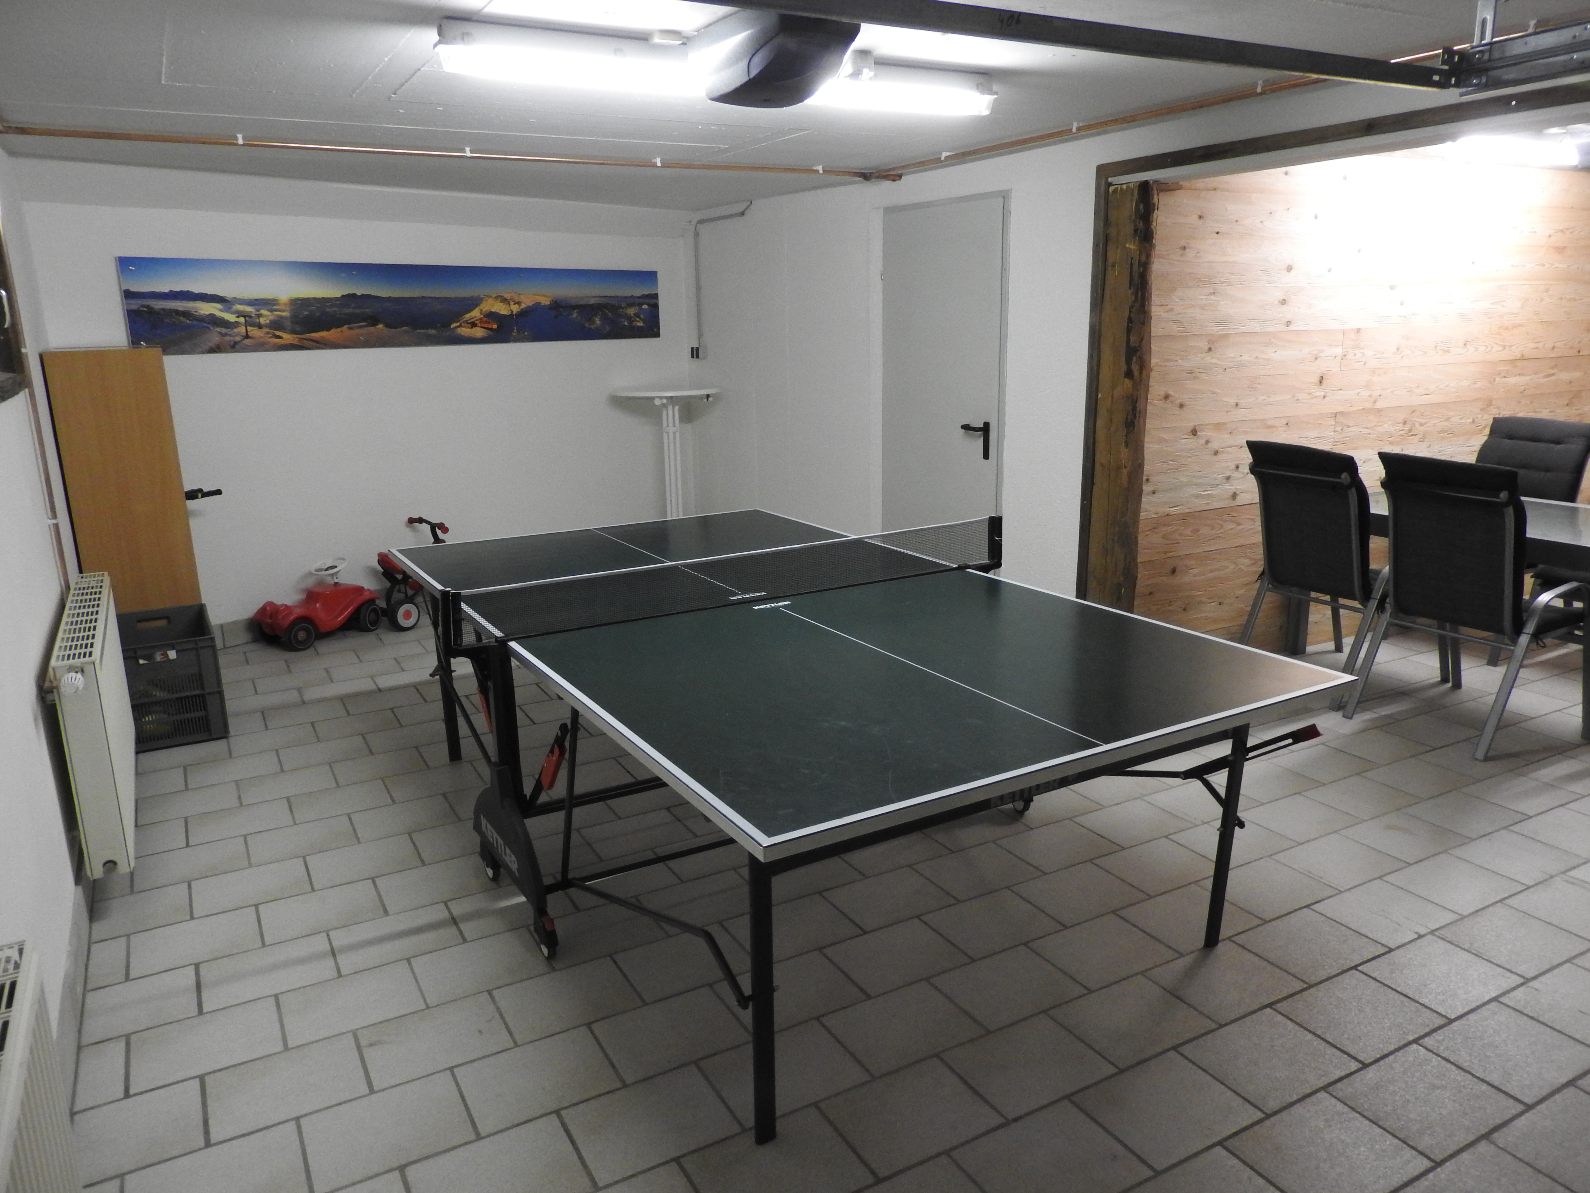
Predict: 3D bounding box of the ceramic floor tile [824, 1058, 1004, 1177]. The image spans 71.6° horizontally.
[{"bbox_3d":[0.236,1.042,2.214,0.298,0.010,0.225,-8,16,-28],"label":"ceramic floor tile"}]

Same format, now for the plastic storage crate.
[{"bbox_3d":[-2.513,0.316,4.363,0.400,0.415,0.600,-9,16,-30],"label":"plastic storage crate"}]

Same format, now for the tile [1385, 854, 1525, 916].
[{"bbox_3d":[1.833,0.802,3.069,0.297,0.012,0.234,-8,16,-28],"label":"tile"}]

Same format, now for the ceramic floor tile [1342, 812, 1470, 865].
[{"bbox_3d":[1.867,0.739,3.367,0.299,0.010,0.236,-8,16,-28],"label":"ceramic floor tile"}]

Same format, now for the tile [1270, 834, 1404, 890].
[{"bbox_3d":[1.586,0.777,3.217,0.298,0.010,0.225,-8,16,-28],"label":"tile"}]

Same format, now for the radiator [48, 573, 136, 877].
[{"bbox_3d":[-2.143,0.335,3.410,0.095,0.594,1.217,-8,16,-28],"label":"radiator"}]

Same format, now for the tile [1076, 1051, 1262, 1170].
[{"bbox_3d":[0.752,1.033,2.225,0.298,0.010,0.225,-8,16,-28],"label":"tile"}]

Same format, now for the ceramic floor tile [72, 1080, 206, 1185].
[{"bbox_3d":[-1.303,1.065,2.187,0.230,0.010,0.236,-8,16,-28],"label":"ceramic floor tile"}]

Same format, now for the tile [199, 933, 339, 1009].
[{"bbox_3d":[-1.297,0.926,2.716,0.297,0.012,0.234,-8,16,-28],"label":"tile"}]

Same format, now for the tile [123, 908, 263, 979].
[{"bbox_3d":[-1.549,0.895,2.852,0.297,0.012,0.234,-8,16,-28],"label":"tile"}]

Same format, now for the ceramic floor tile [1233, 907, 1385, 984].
[{"bbox_3d":[1.302,0.886,2.794,0.298,0.010,0.225,-8,16,-28],"label":"ceramic floor tile"}]

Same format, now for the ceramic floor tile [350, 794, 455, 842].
[{"bbox_3d":[-1.259,0.717,3.551,0.297,0.012,0.234,-8,16,-28],"label":"ceramic floor tile"}]

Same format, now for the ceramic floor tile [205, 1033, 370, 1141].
[{"bbox_3d":[-1.066,1.030,2.316,0.299,0.010,0.236,-8,16,-28],"label":"ceramic floor tile"}]

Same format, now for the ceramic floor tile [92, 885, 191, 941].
[{"bbox_3d":[-1.783,0.864,3.012,0.227,0.010,0.236,-8,16,-28],"label":"ceramic floor tile"}]

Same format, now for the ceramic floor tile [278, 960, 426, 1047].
[{"bbox_3d":[-1.045,0.960,2.598,0.299,0.010,0.236,-8,16,-28],"label":"ceramic floor tile"}]

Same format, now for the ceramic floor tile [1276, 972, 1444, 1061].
[{"bbox_3d":[1.289,0.955,2.515,0.298,0.010,0.225,-8,16,-28],"label":"ceramic floor tile"}]

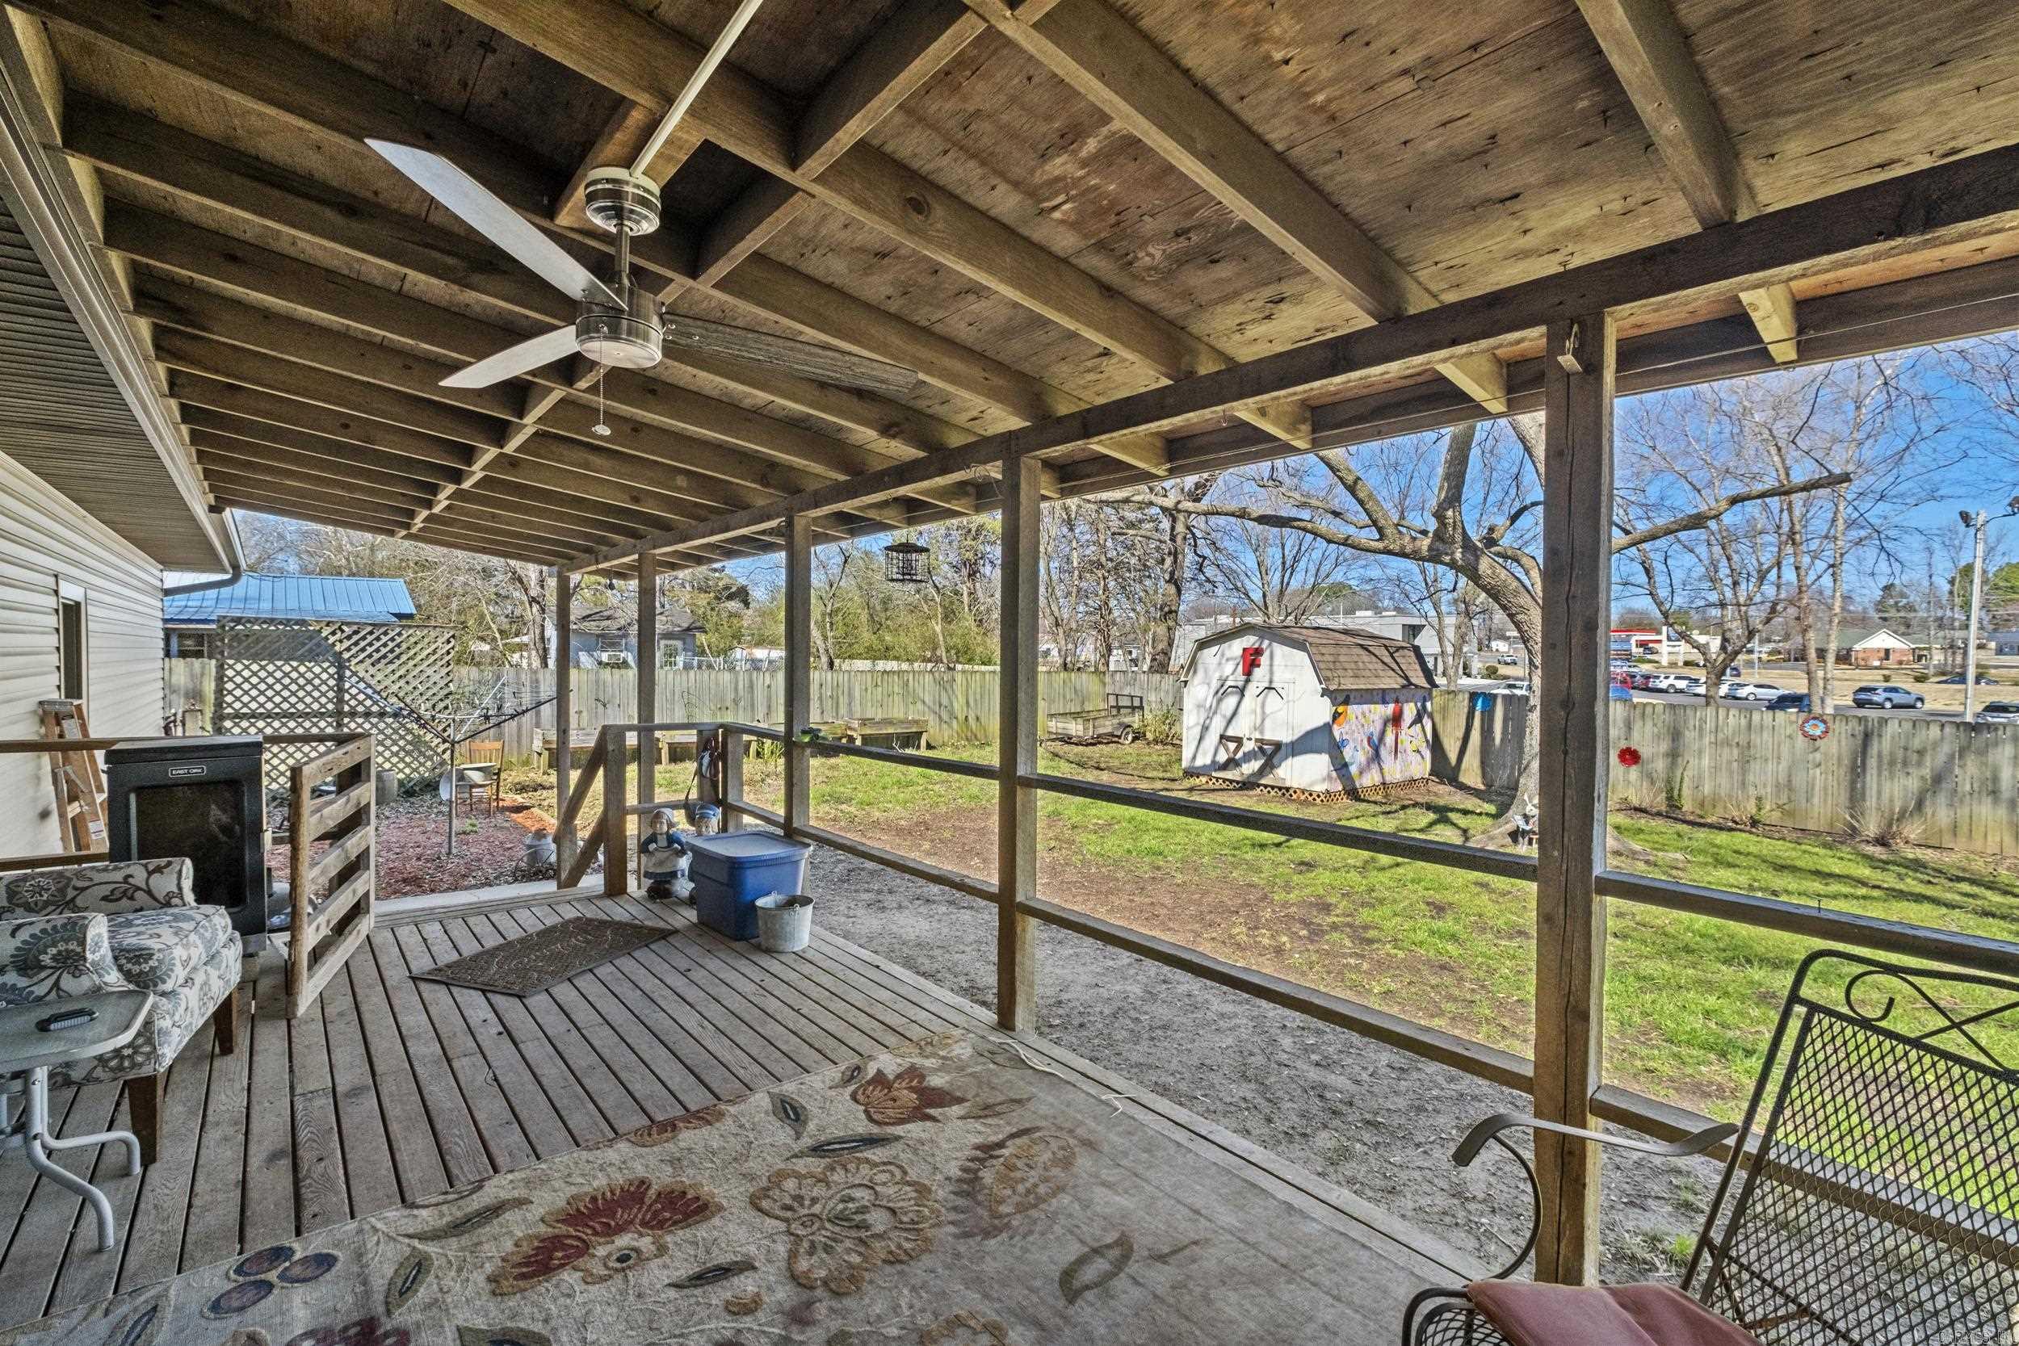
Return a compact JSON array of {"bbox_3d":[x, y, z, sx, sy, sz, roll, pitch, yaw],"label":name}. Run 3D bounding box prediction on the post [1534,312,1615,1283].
[{"bbox_3d":[1.162,0.294,1.738,0.093,2.017,0.093,-1,2,-41],"label":"post"}]

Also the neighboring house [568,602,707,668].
[{"bbox_3d":[-16.567,-0.794,35.981,6.000,4.200,6.300,-1,2,-36],"label":"neighboring house"}]

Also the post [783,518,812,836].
[{"bbox_3d":[-1.074,0.225,4.291,0.093,2.002,0.093,-1,2,-41],"label":"post"}]

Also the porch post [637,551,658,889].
[{"bbox_3d":[-2.601,0.493,6.040,0.093,2.651,0.093,-1,2,-41],"label":"porch post"}]

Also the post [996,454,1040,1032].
[{"bbox_3d":[0.036,0.253,3.024,0.093,2.021,0.093,-1,2,-41],"label":"post"}]

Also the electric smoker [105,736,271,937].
[{"bbox_3d":[-3.291,0.709,3.399,0.435,0.850,0.450,-1,2,-41],"label":"electric smoker"}]

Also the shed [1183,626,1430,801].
[{"bbox_3d":[5.646,0.591,15.985,3.320,2.923,3.120,-1,2,-36],"label":"shed"}]

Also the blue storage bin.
[{"bbox_3d":[-1.267,1.030,4.089,0.460,0.400,0.420,2,2,41],"label":"blue storage bin"}]

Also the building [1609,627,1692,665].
[{"bbox_3d":[102.936,-4.752,134.888,12.000,5.400,15.000,-1,2,-41],"label":"building"}]

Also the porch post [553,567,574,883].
[{"bbox_3d":[-4.106,0.469,7.760,0.093,2.697,0.093,-1,2,-41],"label":"porch post"}]

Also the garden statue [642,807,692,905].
[{"bbox_3d":[-1.900,0.978,4.595,0.250,0.470,0.210,0,1,-22],"label":"garden statue"}]

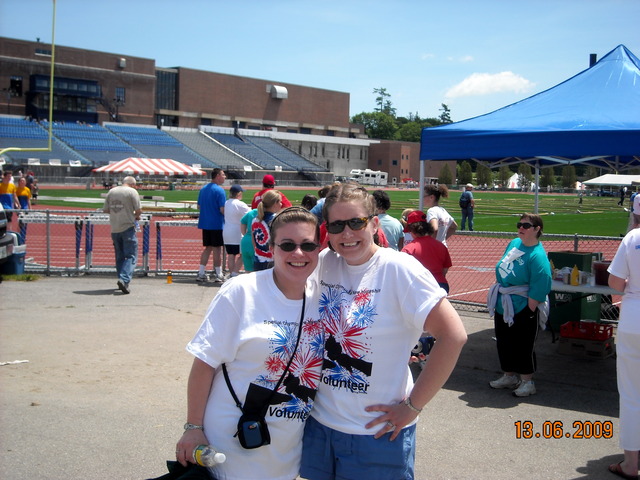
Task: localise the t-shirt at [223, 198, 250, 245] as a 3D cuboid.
[{"bbox_3d":[-1.330,-0.290,14.600,0.480,0.720,0.320,2,4,18],"label":"t-shirt"}]

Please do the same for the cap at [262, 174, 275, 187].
[{"bbox_3d":[-0.802,-0.936,14.250,0.180,0.150,0.270,1,1,-5],"label":"cap"}]

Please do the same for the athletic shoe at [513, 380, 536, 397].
[{"bbox_3d":[1.718,1.244,7.600,0.265,0.120,0.100,-2,5,-42],"label":"athletic shoe"}]

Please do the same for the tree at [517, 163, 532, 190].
[{"bbox_3d":[38.923,-12.104,172.000,2.753,5.601,2.753,1,4,0],"label":"tree"}]

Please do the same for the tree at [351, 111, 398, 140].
[{"bbox_3d":[14.571,-24.175,240.000,12.982,20.002,12.982,1,4,0],"label":"tree"}]

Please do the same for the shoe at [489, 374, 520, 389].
[{"bbox_3d":[1.568,1.202,7.680,0.265,0.120,0.100,0,4,-18],"label":"shoe"}]

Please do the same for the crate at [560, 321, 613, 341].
[{"bbox_3d":[2.785,0.955,9.460,0.450,0.125,0.345,3,4,30],"label":"crate"}]

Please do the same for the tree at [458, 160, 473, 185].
[{"bbox_3d":[28.365,-12.628,176.000,2.526,5.634,2.526,1,4,0],"label":"tree"}]

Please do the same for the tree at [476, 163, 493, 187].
[{"bbox_3d":[31.959,-12.725,176.000,2.914,5.828,2.914,1,4,0],"label":"tree"}]

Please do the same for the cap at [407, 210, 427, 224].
[{"bbox_3d":[0.928,-0.205,8.850,0.180,0.150,0.270,-3,-13,-46],"label":"cap"}]

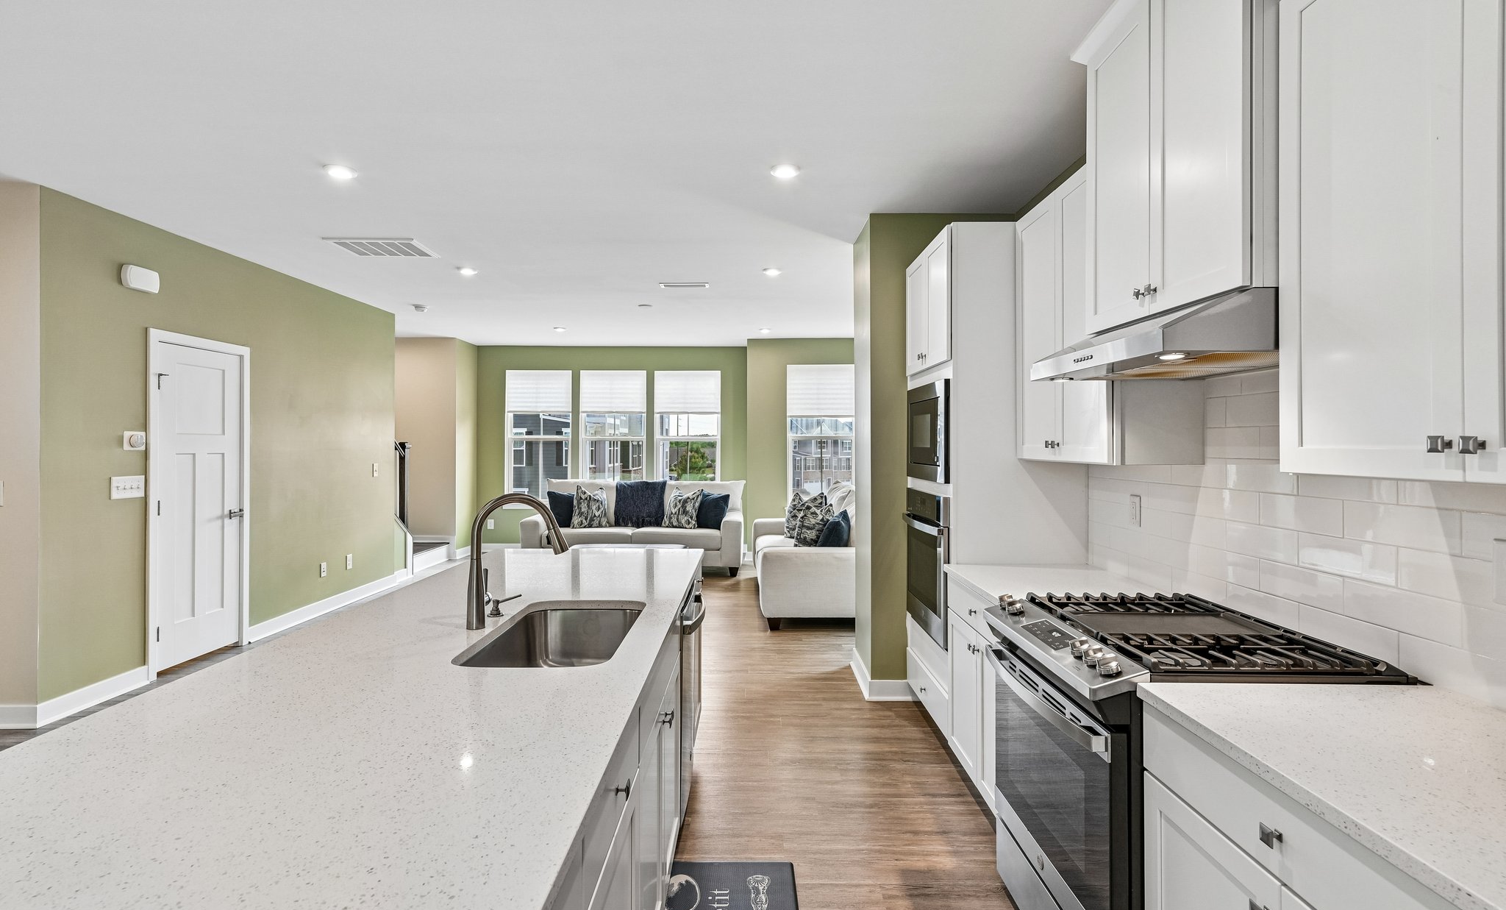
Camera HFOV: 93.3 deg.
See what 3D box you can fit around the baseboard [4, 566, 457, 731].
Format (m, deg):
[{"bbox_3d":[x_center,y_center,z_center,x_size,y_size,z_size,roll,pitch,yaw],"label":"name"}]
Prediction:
[{"bbox_3d":[-3.720,1.297,5.765,0.160,0.115,4.380,0,1,0],"label":"baseboard"}]

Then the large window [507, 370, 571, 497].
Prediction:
[{"bbox_3d":[-2.845,-0.243,9.492,0.866,1.769,0.110,0,1,0],"label":"large window"}]

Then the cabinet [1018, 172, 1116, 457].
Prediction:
[{"bbox_3d":[1.343,-0.504,2.775,0.315,1.067,0.835,0,1,0],"label":"cabinet"}]

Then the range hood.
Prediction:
[{"bbox_3d":[1.218,-0.318,2.011,0.553,0.143,0.762,0,1,0],"label":"range hood"}]

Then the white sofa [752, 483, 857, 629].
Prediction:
[{"bbox_3d":[0.513,0.849,6.638,0.990,1.000,2.310,0,1,0],"label":"white sofa"}]

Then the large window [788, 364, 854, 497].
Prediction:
[{"bbox_3d":[0.857,-0.194,8.741,0.883,1.827,0.120,0,1,0],"label":"large window"}]

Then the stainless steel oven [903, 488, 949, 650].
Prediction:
[{"bbox_3d":[1.153,0.532,3.614,0.615,0.700,0.760,0,1,0],"label":"stainless steel oven"}]

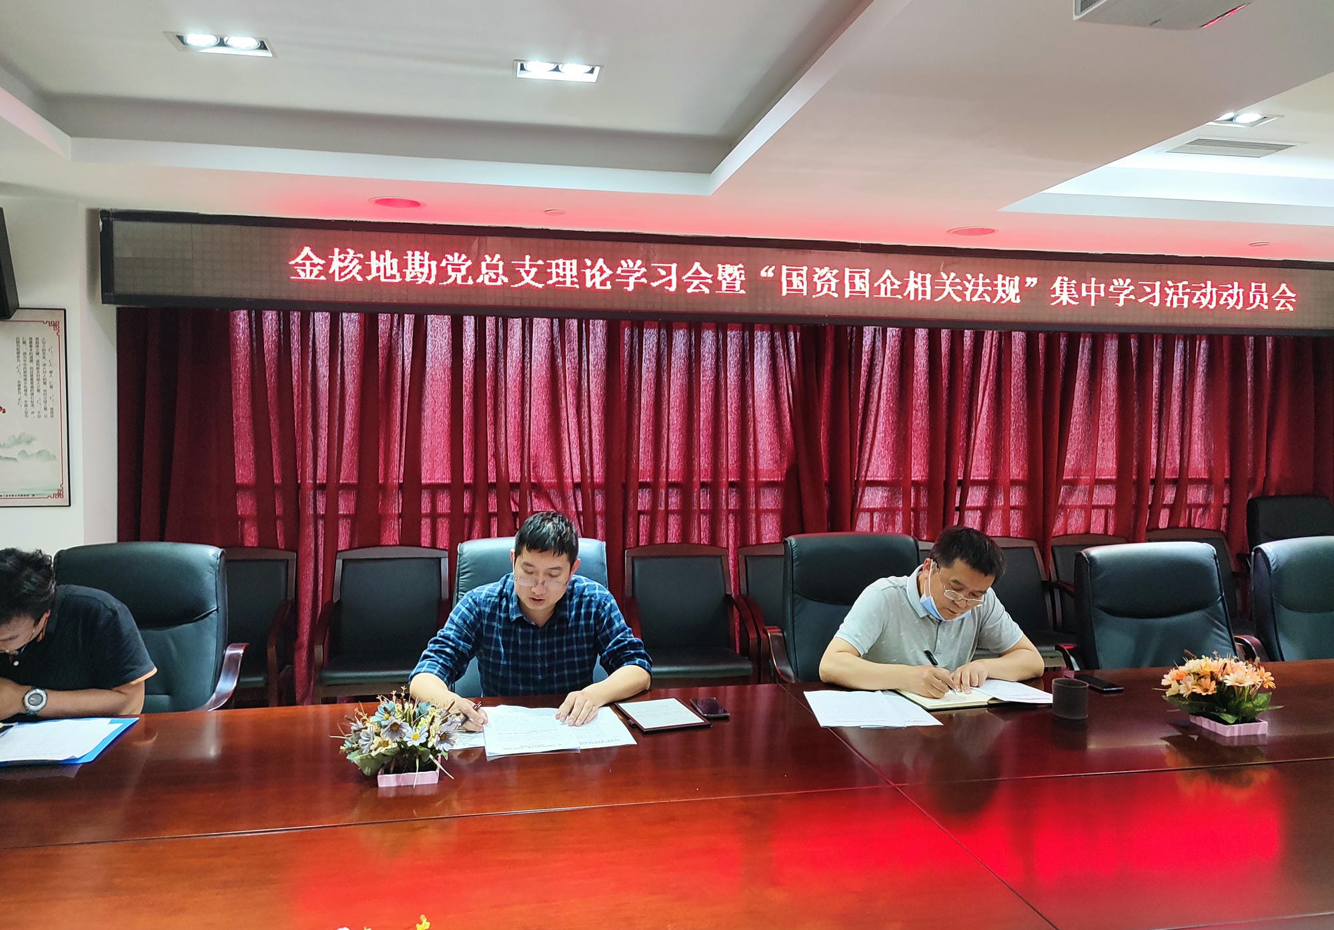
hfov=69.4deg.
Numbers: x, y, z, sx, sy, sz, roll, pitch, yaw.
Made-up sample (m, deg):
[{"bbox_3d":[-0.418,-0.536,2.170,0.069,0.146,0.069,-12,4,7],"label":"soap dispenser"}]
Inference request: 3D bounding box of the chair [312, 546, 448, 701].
[{"bbox_3d":[-1.196,0.843,4.138,0.550,0.920,0.570,0,3,-11],"label":"chair"}]

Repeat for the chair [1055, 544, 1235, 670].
[{"bbox_3d":[1.725,0.823,3.178,0.670,1.080,0.680,0,3,-15],"label":"chair"}]

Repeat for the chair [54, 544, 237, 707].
[{"bbox_3d":[-1.672,0.811,2.886,0.670,1.090,0.710,0,3,-11],"label":"chair"}]

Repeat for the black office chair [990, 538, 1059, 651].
[{"bbox_3d":[1.722,0.837,4.702,0.550,0.920,0.570,0,3,-11],"label":"black office chair"}]

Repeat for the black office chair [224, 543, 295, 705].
[{"bbox_3d":[-1.847,0.845,4.011,0.550,0.920,0.570,0,3,-11],"label":"black office chair"}]

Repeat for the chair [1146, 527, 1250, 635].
[{"bbox_3d":[2.823,0.819,4.915,0.550,0.920,0.570,0,3,-11],"label":"chair"}]

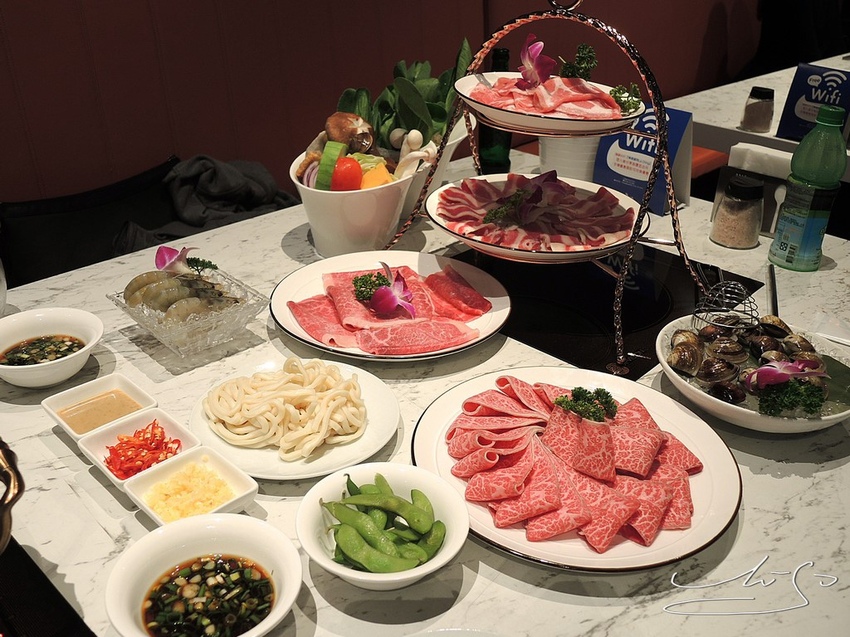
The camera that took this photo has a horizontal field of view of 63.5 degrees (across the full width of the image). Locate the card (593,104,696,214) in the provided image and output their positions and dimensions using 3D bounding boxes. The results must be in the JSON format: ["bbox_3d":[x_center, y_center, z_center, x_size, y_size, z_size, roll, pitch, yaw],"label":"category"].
[{"bbox_3d":[0.402,-0.293,1.248,0.082,0.168,0.155,-21,36,-36],"label":"card"}]

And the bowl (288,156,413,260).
[{"bbox_3d":[-0.106,-0.168,1.033,0.180,0.125,0.182,1,28,-1],"label":"bowl"}]

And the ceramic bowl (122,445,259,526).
[{"bbox_3d":[-0.186,0.144,0.548,0.075,0.024,0.075,25,36,37],"label":"ceramic bowl"}]

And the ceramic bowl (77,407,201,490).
[{"bbox_3d":[-0.246,0.117,0.597,0.075,0.024,0.075,24,35,35],"label":"ceramic bowl"}]

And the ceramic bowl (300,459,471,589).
[{"bbox_3d":[-0.030,0.161,0.503,0.119,0.043,0.119,1,28,-1],"label":"ceramic bowl"}]

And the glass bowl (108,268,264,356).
[{"bbox_3d":[-0.267,-0.001,0.792,0.131,0.048,0.131,-23,37,-38],"label":"glass bowl"}]

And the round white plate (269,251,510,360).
[{"bbox_3d":[-0.041,-0.014,0.849,0.289,0.028,0.289,1,28,-1],"label":"round white plate"}]

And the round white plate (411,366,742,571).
[{"bbox_3d":[0.125,0.124,0.601,0.270,0.026,0.270,1,28,-1],"label":"round white plate"}]

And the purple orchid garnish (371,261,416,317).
[{"bbox_3d":[-0.038,-0.033,0.813,0.052,0.043,0.048,-6,29,-15],"label":"purple orchid garnish"}]

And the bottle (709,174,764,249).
[{"bbox_3d":[0.507,-0.173,1.104,0.077,0.098,0.077,2,28,0],"label":"bottle"}]

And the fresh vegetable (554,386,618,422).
[{"bbox_3d":[0.144,0.077,0.615,0.056,0.030,0.038,2,28,0],"label":"fresh vegetable"}]

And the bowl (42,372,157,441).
[{"bbox_3d":[-0.306,0.088,0.648,0.075,0.024,0.075,24,35,36],"label":"bowl"}]

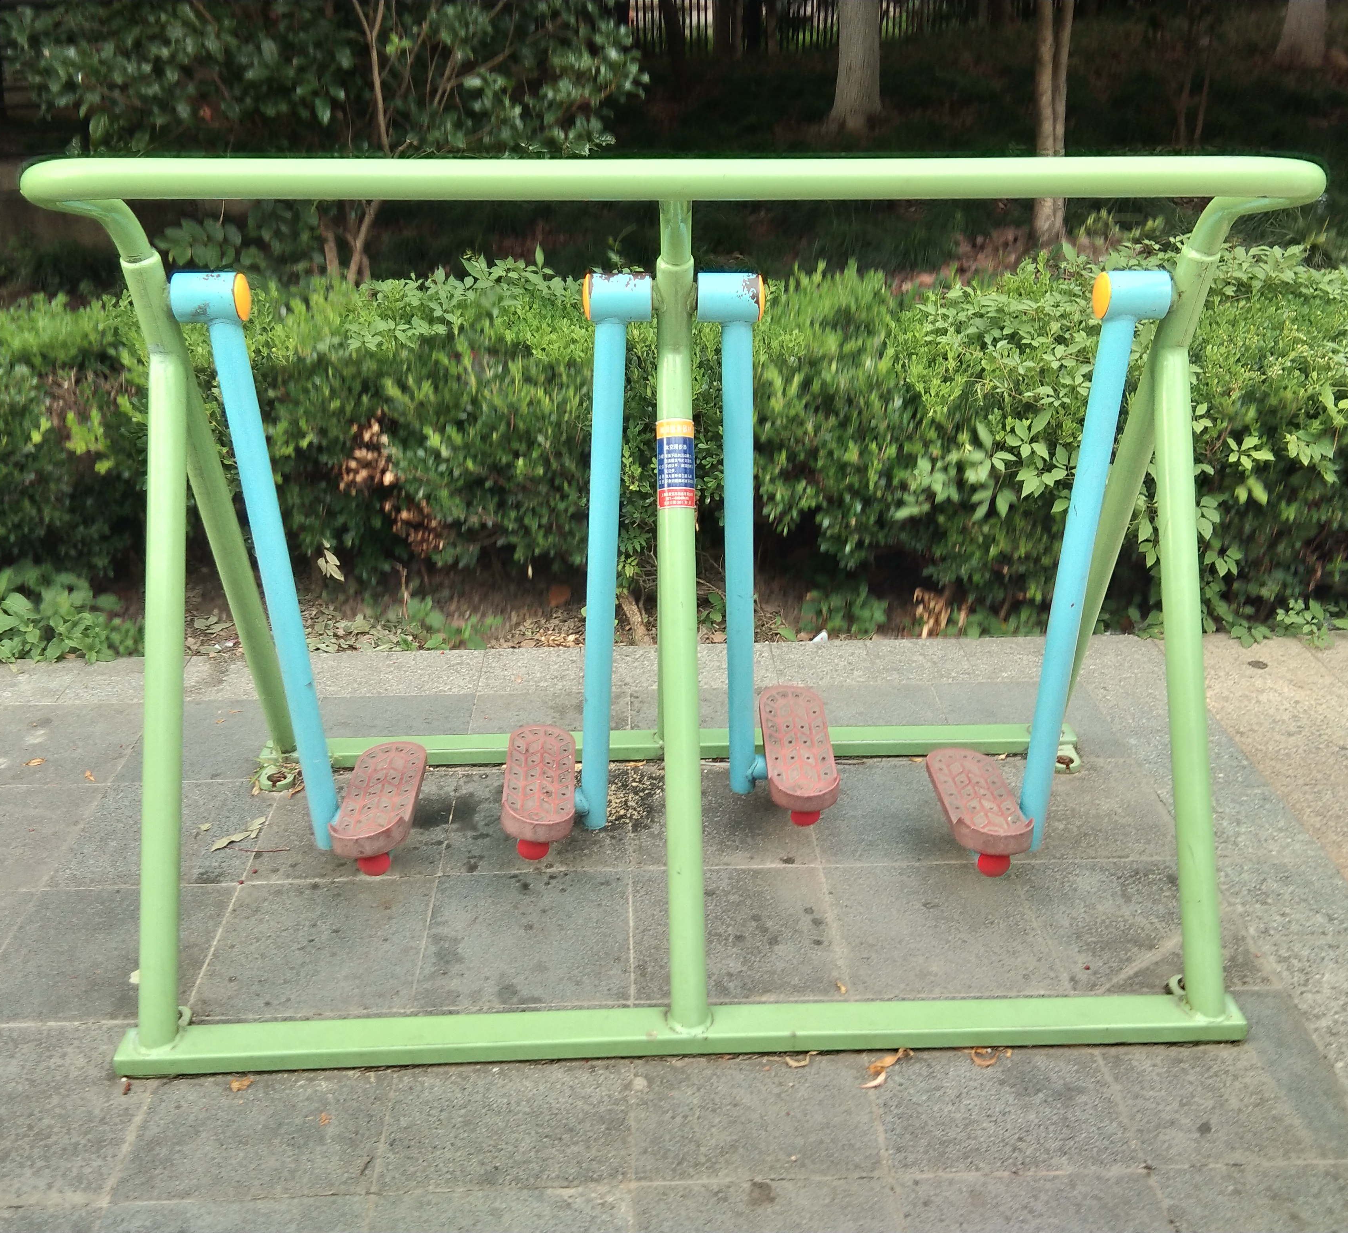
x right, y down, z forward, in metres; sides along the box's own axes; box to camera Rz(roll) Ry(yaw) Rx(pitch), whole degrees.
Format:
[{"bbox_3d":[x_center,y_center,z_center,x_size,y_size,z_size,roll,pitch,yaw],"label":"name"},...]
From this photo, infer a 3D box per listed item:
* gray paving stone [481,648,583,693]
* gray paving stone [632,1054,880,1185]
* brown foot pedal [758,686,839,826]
[{"bbox_3d":[-0.360,0.153,3.720,0.251,0.040,0.259,-1,24,-2],"label":"gray paving stone"},{"bbox_3d":[0.101,0.638,1.960,0.315,0.040,0.336,-1,24,-1],"label":"gray paving stone"},{"bbox_3d":[0.250,0.277,2.993,0.138,0.085,0.383,-1,30,0],"label":"brown foot pedal"}]

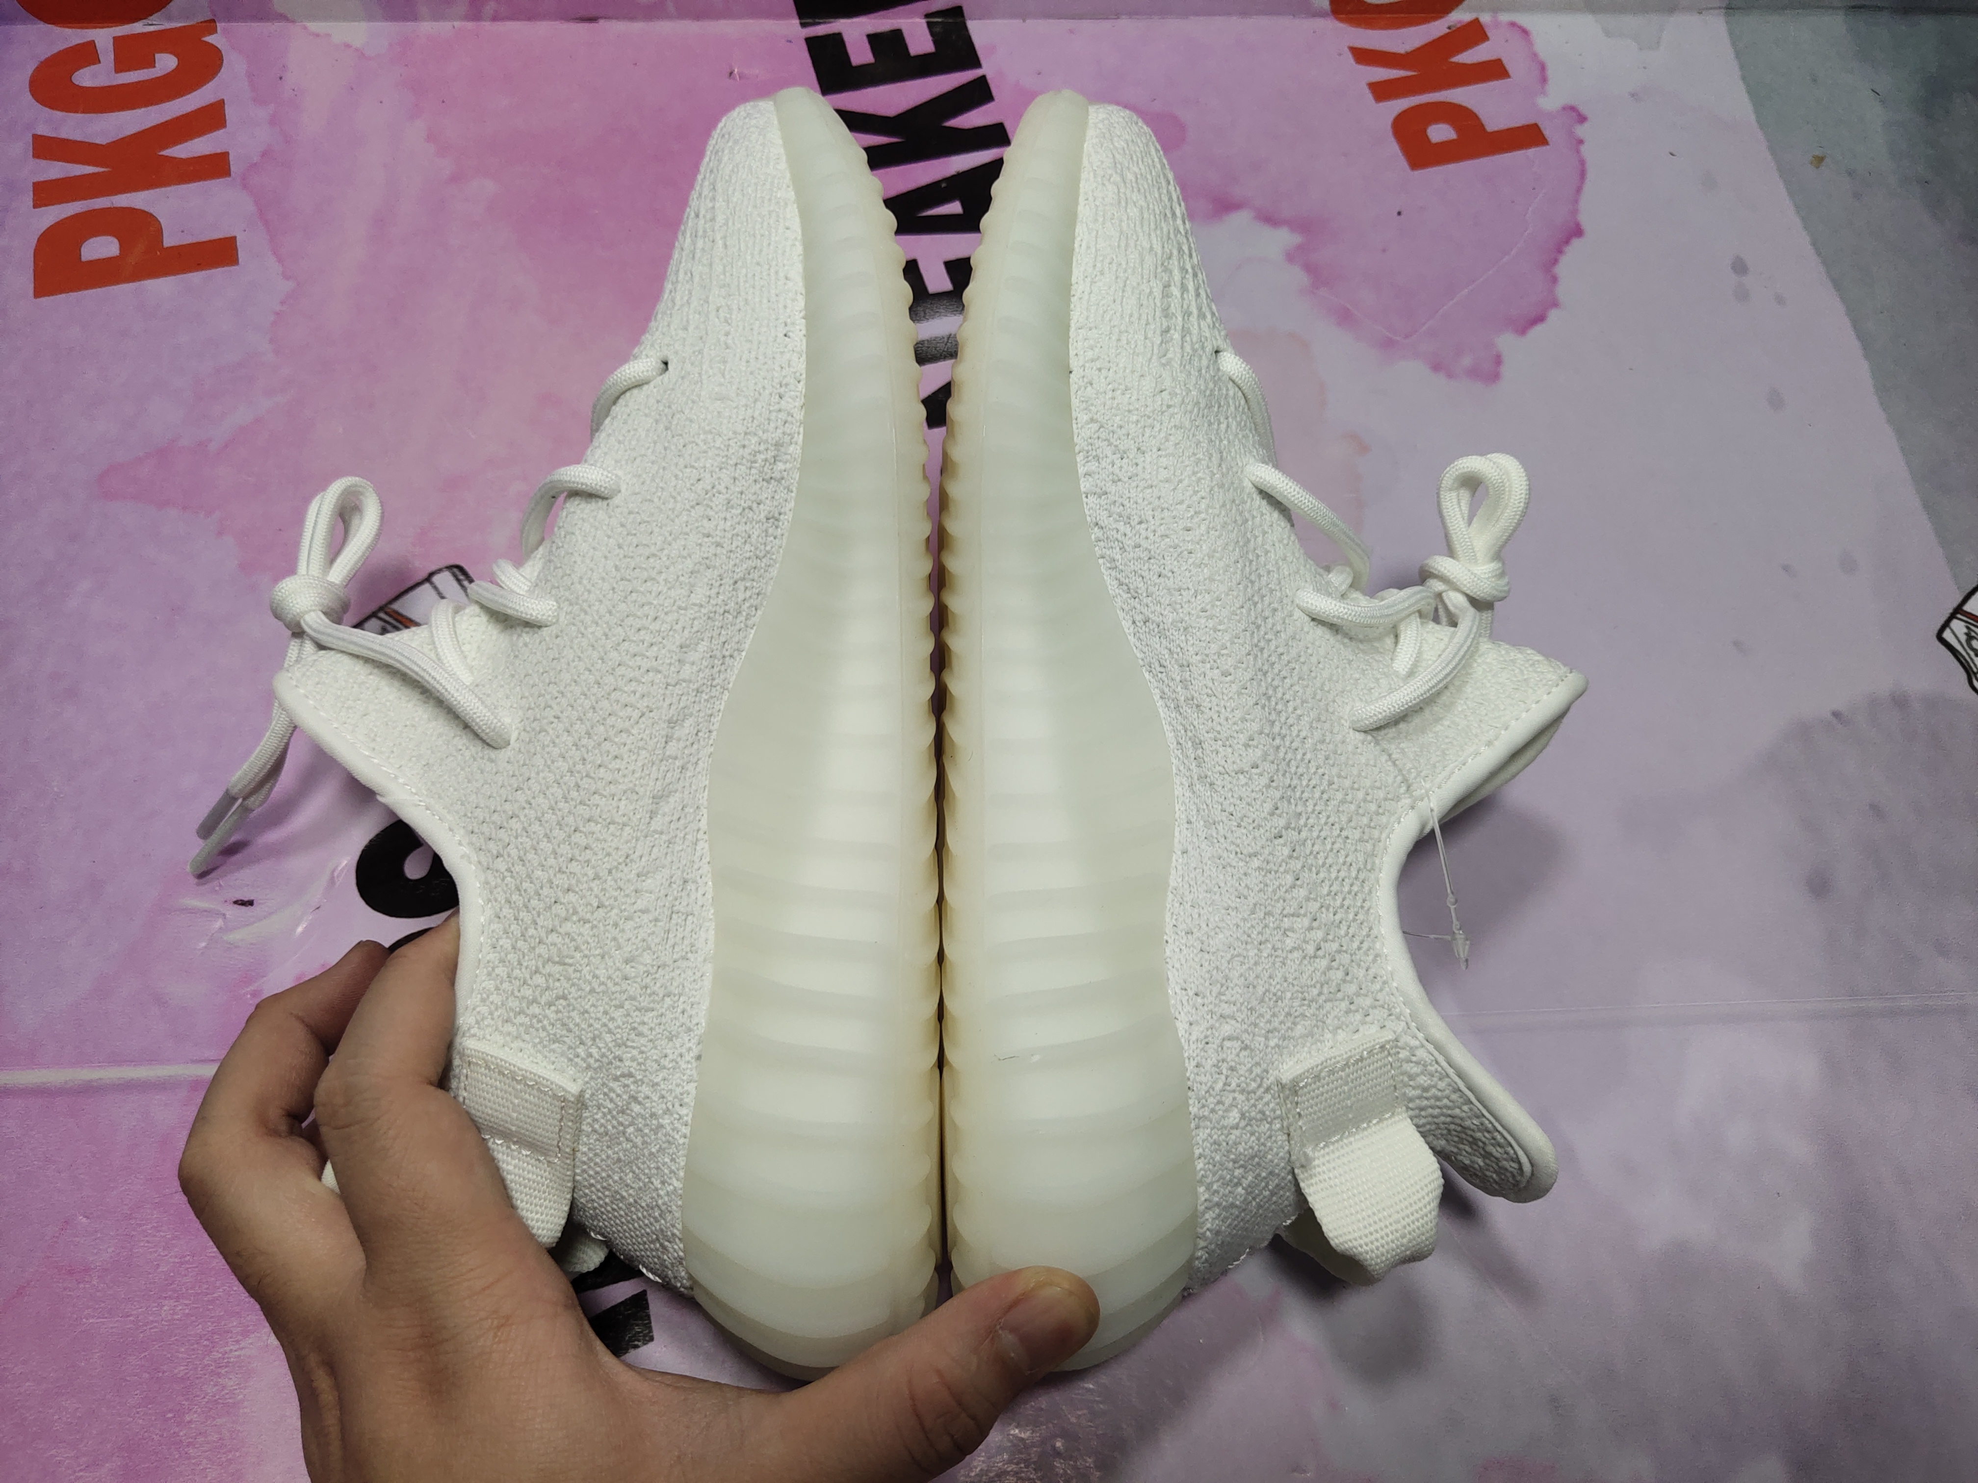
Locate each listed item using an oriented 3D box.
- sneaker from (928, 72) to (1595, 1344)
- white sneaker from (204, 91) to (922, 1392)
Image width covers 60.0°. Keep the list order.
[{"bbox_3d":[0.058,-0.015,0.374,0.137,0.107,0.287,1,69,-4],"label":"sneaker"},{"bbox_3d":[-0.080,-0.015,0.370,0.140,0.107,0.287,-1,69,1],"label":"white sneaker"}]

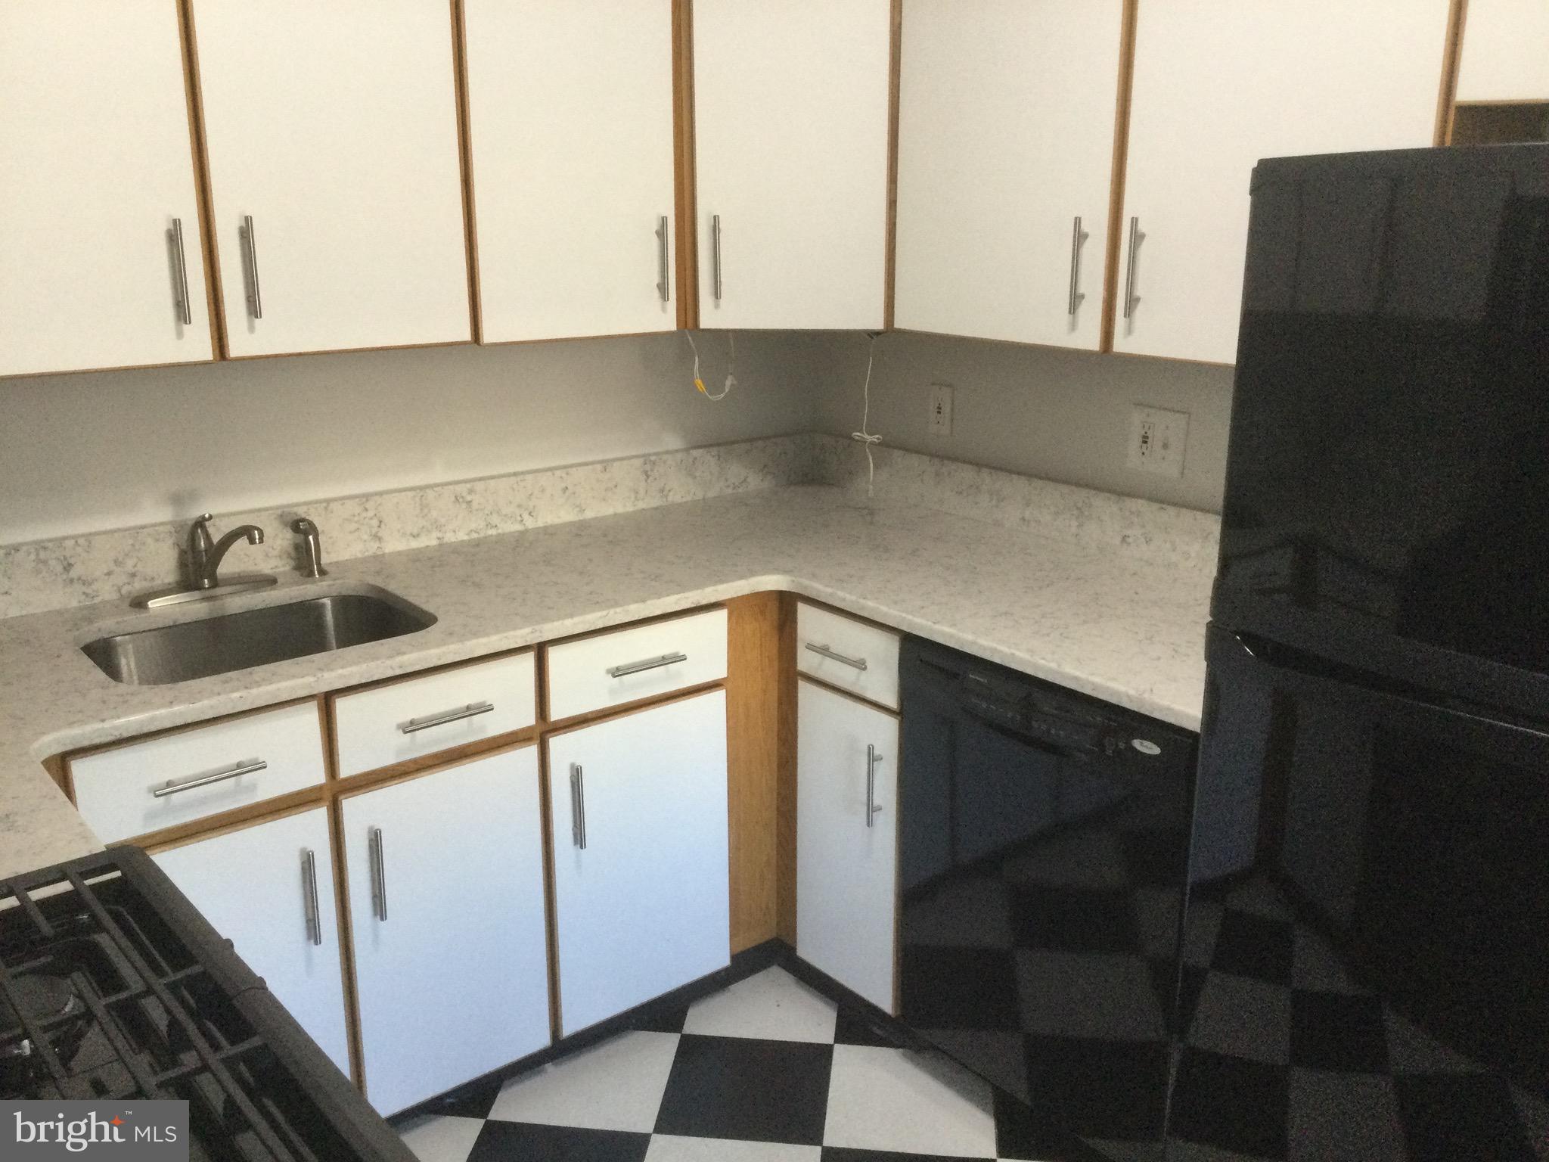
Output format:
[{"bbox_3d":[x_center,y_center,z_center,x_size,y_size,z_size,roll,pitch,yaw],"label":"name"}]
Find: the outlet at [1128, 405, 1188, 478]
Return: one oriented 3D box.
[{"bbox_3d":[0.741,-0.270,2.694,0.011,0.126,0.124,-13,20,-39],"label":"outlet"}]

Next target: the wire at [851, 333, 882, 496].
[{"bbox_3d":[0.197,-0.342,2.867,0.063,0.342,0.030,1,15,4],"label":"wire"}]

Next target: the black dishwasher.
[{"bbox_3d":[0.632,0.522,2.521,0.610,0.865,0.600,-13,20,-39],"label":"black dishwasher"}]

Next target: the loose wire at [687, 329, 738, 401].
[{"bbox_3d":[-0.130,-0.458,2.930,0.115,0.155,0.050,-13,20,-39],"label":"loose wire"}]

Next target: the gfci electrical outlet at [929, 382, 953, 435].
[{"bbox_3d":[0.371,-0.383,3.113,0.011,0.113,0.072,-13,20,-39],"label":"gfci electrical outlet"}]

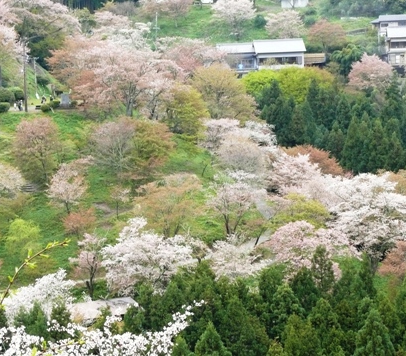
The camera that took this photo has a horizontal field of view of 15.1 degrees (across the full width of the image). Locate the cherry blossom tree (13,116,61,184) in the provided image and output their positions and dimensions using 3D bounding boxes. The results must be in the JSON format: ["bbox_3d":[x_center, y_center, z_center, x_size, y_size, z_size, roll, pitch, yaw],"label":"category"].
[{"bbox_3d":[-22.650,-3.760,210.000,6.170,9.030,5.680,0,6,0],"label":"cherry blossom tree"}]

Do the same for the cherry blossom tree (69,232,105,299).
[{"bbox_3d":[-15.641,11.747,206.000,4.800,8.600,4.800,0,11,0],"label":"cherry blossom tree"}]

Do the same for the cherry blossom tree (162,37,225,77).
[{"bbox_3d":[-1.450,-19.890,262.000,10.800,8.500,10.000,0,9,0],"label":"cherry blossom tree"}]

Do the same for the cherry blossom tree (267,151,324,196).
[{"bbox_3d":[12.480,-0.470,207.000,7.140,6.280,6.570,0,6,0],"label":"cherry blossom tree"}]

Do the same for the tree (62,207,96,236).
[{"bbox_3d":[-16.740,5.900,208.000,4.600,3.900,4.400,0,9,0],"label":"tree"}]

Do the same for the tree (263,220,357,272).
[{"bbox_3d":[14.437,9.557,208.000,12.500,7.400,10.500,0,11,0],"label":"tree"}]

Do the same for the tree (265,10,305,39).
[{"bbox_3d":[15.830,-29.620,298.000,7.800,6.000,7.300,0,9,0],"label":"tree"}]

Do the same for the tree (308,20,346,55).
[{"bbox_3d":[21.583,-24.530,266.000,6.500,6.100,6.300,0,11,0],"label":"tree"}]

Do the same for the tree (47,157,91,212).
[{"bbox_3d":[-17.880,1.000,204.000,5.730,6.960,5.270,0,6,0],"label":"tree"}]

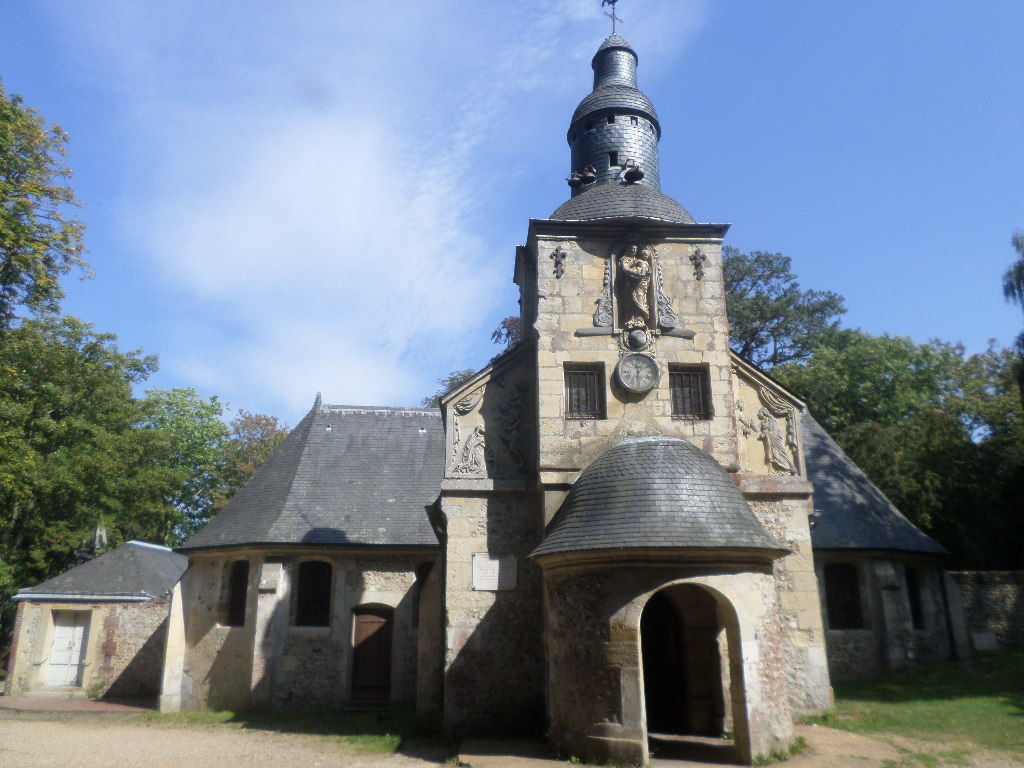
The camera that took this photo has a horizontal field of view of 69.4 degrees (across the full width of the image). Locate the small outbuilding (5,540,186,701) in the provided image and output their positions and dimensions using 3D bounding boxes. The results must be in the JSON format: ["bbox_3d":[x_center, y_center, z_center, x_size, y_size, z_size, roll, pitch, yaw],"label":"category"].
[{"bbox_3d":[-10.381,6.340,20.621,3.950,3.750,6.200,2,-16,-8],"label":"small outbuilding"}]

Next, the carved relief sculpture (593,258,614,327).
[{"bbox_3d":[1.731,-1.737,13.954,0.409,1.407,0.140,1,-18,-3],"label":"carved relief sculpture"}]

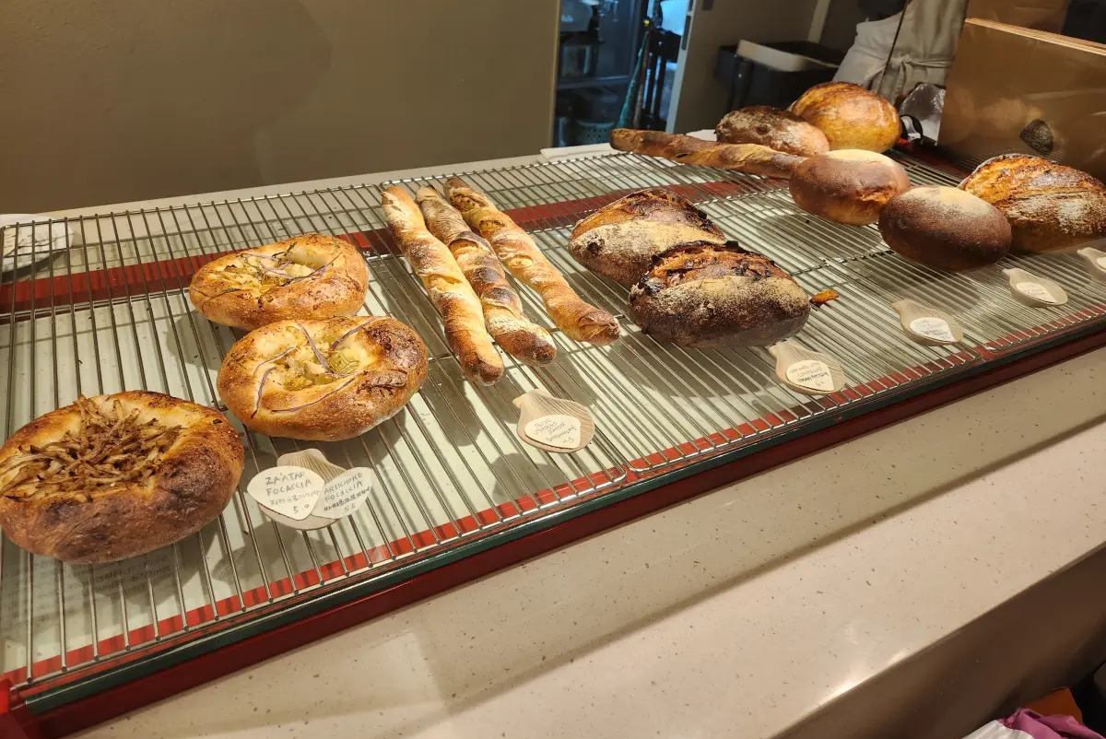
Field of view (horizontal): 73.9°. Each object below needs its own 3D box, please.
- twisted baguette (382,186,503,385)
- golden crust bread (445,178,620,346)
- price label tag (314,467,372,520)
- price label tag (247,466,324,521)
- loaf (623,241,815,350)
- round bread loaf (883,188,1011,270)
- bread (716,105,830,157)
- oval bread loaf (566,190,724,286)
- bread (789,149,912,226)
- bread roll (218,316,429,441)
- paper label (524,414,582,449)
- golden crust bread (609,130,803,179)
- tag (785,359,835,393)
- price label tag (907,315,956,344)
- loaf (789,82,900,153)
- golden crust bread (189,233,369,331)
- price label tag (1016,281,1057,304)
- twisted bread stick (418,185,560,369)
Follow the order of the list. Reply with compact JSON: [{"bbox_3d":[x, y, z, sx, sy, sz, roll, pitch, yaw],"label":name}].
[{"bbox_3d":[-0.124,-0.106,0.755,0.042,0.034,0.412,-9,38,-20],"label":"twisted baguette"},{"bbox_3d":[-0.040,-0.132,0.805,0.042,0.033,0.405,-13,39,-24],"label":"golden crust bread"},{"bbox_3d":[-0.141,0.082,0.481,0.052,0.004,0.037,-24,53,-35],"label":"price label tag"},{"bbox_3d":[-0.173,0.081,0.477,0.048,0.003,0.052,-7,37,-16],"label":"price label tag"},{"bbox_3d":[0.160,-0.073,0.714,0.175,0.076,0.130,-3,36,-13],"label":"loaf"},{"bbox_3d":[0.464,-0.167,0.870,0.142,0.076,0.135,-15,39,-26],"label":"round bread loaf"},{"bbox_3d":[0.345,-0.368,1.161,0.175,0.073,0.138,23,38,22],"label":"bread"},{"bbox_3d":[0.103,-0.141,0.790,0.178,0.074,0.135,-18,41,-29],"label":"oval bread loaf"},{"bbox_3d":[0.402,-0.249,0.994,0.152,0.082,0.155,-4,36,-14],"label":"bread"},{"bbox_3d":[-0.181,-0.001,0.585,0.157,0.047,0.154,4,35,-3],"label":"bread roll"},{"bbox_3d":[0.005,0.048,0.547,0.042,0.003,0.042,-21,42,-32],"label":"paper label"},{"bbox_3d":[0.288,-0.325,1.126,0.410,0.034,0.042,11,35,7],"label":"golden crust bread"},{"bbox_3d":[0.224,0.006,0.634,0.044,0.003,0.045,-9,37,-20],"label":"tag"},{"bbox_3d":[0.372,-0.039,0.716,0.046,0.003,0.044,-5,36,-14],"label":"price label tag"},{"bbox_3d":[0.479,-0.409,1.206,0.160,0.090,0.170,-15,39,-26],"label":"loaf"},{"bbox_3d":[-0.250,-0.083,0.688,0.157,0.045,0.147,3,35,-2],"label":"golden crust bread"},{"bbox_3d":[0.544,-0.088,0.829,0.036,0.004,0.046,-1,44,-10],"label":"price label tag"},{"bbox_3d":[-0.082,-0.114,0.763,0.037,0.034,0.383,-10,38,-21],"label":"twisted bread stick"}]

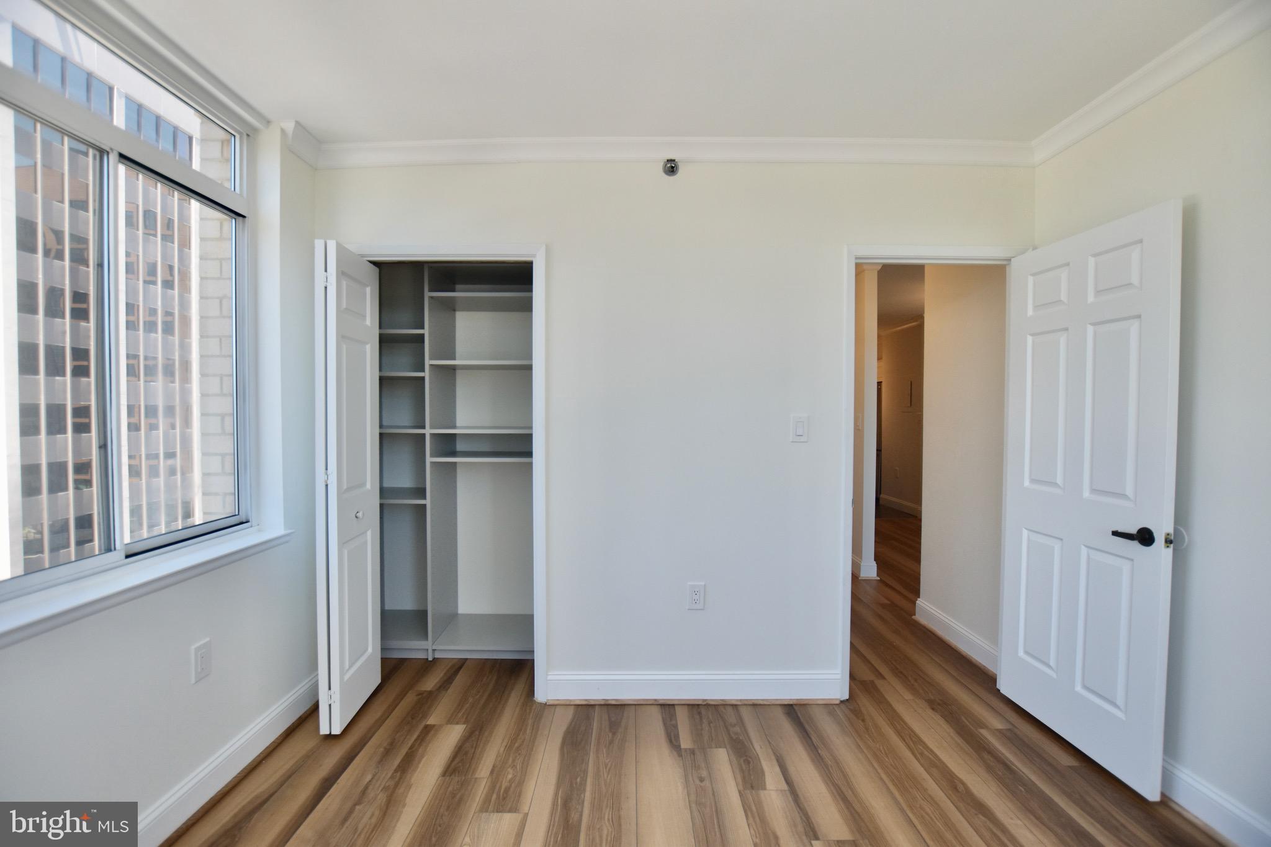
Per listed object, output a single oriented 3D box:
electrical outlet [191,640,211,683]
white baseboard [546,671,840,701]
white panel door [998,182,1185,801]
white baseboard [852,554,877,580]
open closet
[{"bbox_3d":[-1.460,0.802,1.789,0.010,0.125,0.078,0,1,0],"label":"electrical outlet"},{"bbox_3d":[0.269,1.210,2.444,1.340,0.145,0.018,0,1,0],"label":"white baseboard"},{"bbox_3d":[1.752,0.262,2.107,0.038,2.030,0.710,0,1,-3],"label":"white panel door"},{"bbox_3d":[1.916,1.196,4.429,0.145,0.135,0.190,0,1,0],"label":"white baseboard"},{"bbox_3d":[-0.890,0.259,2.725,0.880,2.040,1.080,0,1,0],"label":"open closet"}]

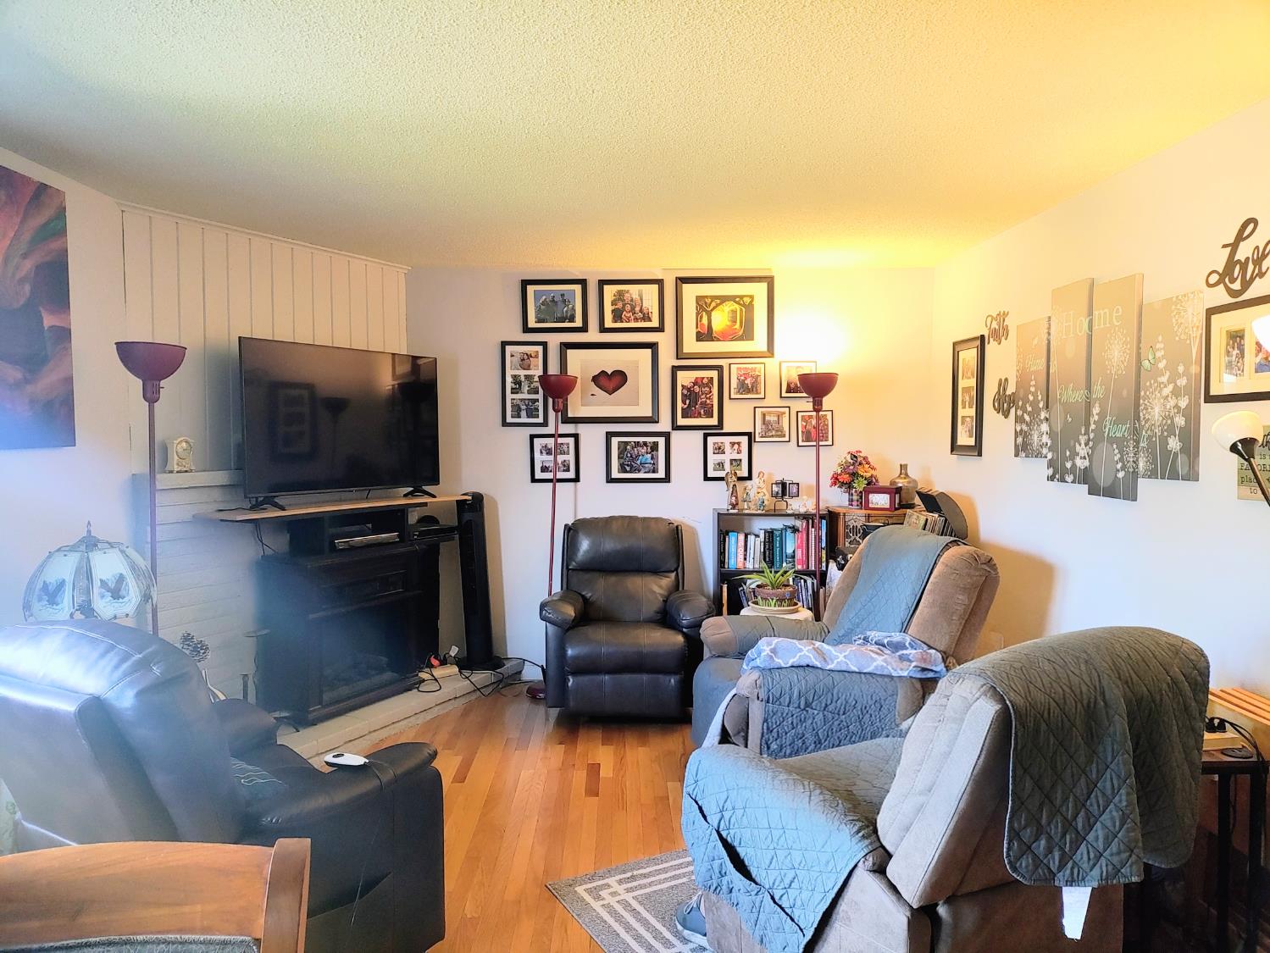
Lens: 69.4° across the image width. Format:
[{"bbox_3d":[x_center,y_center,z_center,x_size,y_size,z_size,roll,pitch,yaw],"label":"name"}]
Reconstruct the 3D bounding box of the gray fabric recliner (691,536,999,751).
[{"bbox_3d":[0.886,0.767,4.143,1.130,1.020,0.880,-1,3,-11],"label":"gray fabric recliner"}]

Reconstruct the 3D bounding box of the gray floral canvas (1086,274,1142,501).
[{"bbox_3d":[1.795,-0.326,3.423,0.033,0.812,0.298,0,3,-1],"label":"gray floral canvas"}]

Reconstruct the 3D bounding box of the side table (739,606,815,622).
[{"bbox_3d":[0.721,0.982,4.697,0.380,0.558,0.380,0,3,-1],"label":"side table"}]

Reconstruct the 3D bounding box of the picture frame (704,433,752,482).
[{"bbox_3d":[0.548,-0.116,5.416,0.286,0.288,0.022,0,3,-1],"label":"picture frame"}]

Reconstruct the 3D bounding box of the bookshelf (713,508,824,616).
[{"bbox_3d":[0.786,0.708,5.349,0.632,1.021,0.260,0,3,-1],"label":"bookshelf"}]

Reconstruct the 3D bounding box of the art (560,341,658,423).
[{"bbox_3d":[-0.150,-0.549,5.398,0.583,0.480,0.030,0,3,-1],"label":"art"}]

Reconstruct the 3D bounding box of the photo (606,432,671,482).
[{"bbox_3d":[0.018,-0.114,5.425,0.382,0.307,0.025,0,3,-1],"label":"photo"}]

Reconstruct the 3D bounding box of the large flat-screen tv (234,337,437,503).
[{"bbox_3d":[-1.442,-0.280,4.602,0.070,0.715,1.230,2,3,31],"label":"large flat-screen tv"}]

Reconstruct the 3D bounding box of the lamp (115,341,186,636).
[{"bbox_3d":[-1.716,0.435,3.307,0.230,1.806,0.230,0,3,-1],"label":"lamp"}]

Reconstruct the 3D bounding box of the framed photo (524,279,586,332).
[{"bbox_3d":[-0.467,-0.993,5.359,0.382,0.305,0.025,0,3,-1],"label":"framed photo"}]

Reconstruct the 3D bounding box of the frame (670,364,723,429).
[{"bbox_3d":[0.368,-0.461,5.395,0.307,0.380,0.025,0,3,-1],"label":"frame"}]

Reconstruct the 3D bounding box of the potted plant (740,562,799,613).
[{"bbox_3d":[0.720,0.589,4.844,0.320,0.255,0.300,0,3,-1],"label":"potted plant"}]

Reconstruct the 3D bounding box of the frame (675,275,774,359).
[{"bbox_3d":[0.528,-0.927,5.371,0.576,0.480,0.028,0,3,-1],"label":"frame"}]

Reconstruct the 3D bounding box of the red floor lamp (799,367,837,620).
[{"bbox_3d":[1.007,0.337,5.034,0.235,1.793,0.235,0,3,-1],"label":"red floor lamp"}]

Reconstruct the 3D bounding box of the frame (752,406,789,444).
[{"bbox_3d":[0.810,-0.308,5.435,0.223,0.221,0.020,0,3,-1],"label":"frame"}]

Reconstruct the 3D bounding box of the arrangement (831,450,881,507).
[{"bbox_3d":[1.250,0.014,5.230,0.288,0.334,0.260,0,3,-1],"label":"arrangement"}]

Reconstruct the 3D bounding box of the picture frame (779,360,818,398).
[{"bbox_3d":[0.961,-0.569,5.403,0.214,0.215,0.020,0,3,-1],"label":"picture frame"}]

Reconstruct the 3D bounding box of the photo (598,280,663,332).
[{"bbox_3d":[-0.018,-0.994,5.359,0.377,0.305,0.025,0,3,-1],"label":"photo"}]

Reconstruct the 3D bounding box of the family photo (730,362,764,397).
[{"bbox_3d":[0.660,-0.558,5.398,0.206,0.206,0.020,0,3,-1],"label":"family photo"}]

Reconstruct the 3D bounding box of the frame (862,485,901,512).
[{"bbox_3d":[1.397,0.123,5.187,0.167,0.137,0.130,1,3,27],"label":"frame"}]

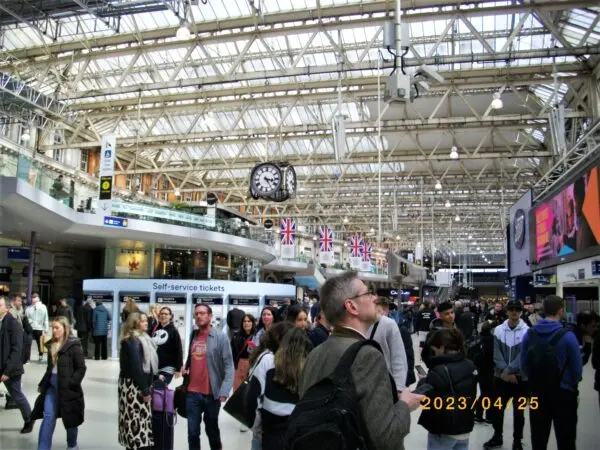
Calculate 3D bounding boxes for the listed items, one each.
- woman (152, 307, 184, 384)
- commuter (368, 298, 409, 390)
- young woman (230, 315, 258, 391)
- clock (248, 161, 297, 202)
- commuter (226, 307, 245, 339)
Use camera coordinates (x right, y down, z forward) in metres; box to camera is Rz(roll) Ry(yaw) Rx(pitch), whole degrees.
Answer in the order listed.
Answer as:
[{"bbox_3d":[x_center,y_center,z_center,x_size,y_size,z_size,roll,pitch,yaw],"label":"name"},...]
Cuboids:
[{"bbox_3d":[-1.737,1.906,8.449,0.460,1.630,0.320,-2,-7,21],"label":"woman"},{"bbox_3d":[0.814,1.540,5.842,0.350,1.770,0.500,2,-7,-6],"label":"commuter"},{"bbox_3d":[-0.744,1.984,8.695,0.450,1.570,0.320,0,-7,6],"label":"young woman"},{"bbox_3d":[-1.501,-2.374,35.000,1.970,2.080,1.970,-2,-7,22],"label":"clock"},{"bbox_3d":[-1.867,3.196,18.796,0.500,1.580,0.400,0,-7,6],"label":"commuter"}]

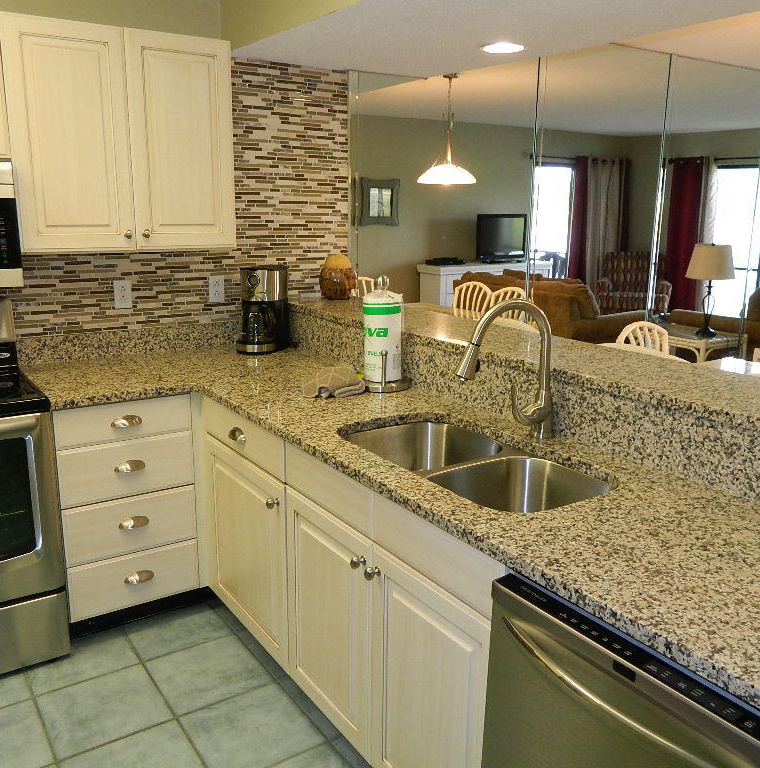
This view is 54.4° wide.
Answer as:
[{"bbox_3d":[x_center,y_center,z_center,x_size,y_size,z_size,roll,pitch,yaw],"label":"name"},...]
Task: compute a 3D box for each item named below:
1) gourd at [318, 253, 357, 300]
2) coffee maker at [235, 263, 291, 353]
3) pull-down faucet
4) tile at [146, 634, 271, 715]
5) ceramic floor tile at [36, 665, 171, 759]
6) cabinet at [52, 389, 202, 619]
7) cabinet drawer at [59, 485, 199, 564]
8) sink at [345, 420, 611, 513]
[{"bbox_3d":[-0.198,-0.499,3.432,0.165,0.216,0.165,1,14,0],"label":"gourd"},{"bbox_3d":[-0.498,-0.326,3.183,0.190,0.350,0.245,4,14,10],"label":"coffee maker"},{"bbox_3d":[0.328,-0.027,1.925,0.352,0.390,0.068,-8,16,-33],"label":"pull-down faucet"},{"bbox_3d":[-0.577,0.971,2.476,0.322,0.012,0.333,-8,16,-33],"label":"tile"},{"bbox_3d":[-0.852,1.010,2.293,0.343,0.012,0.333,-8,16,-33],"label":"ceramic floor tile"},{"bbox_3d":[-1.033,0.365,2.821,0.465,0.777,0.627,-8,16,-33],"label":"cabinet"},{"bbox_3d":[-0.927,0.473,2.684,0.455,0.213,0.260,-8,16,-33],"label":"cabinet drawer"},{"bbox_3d":[0.228,0.296,1.951,0.415,0.206,0.740,-8,16,-33],"label":"sink"}]

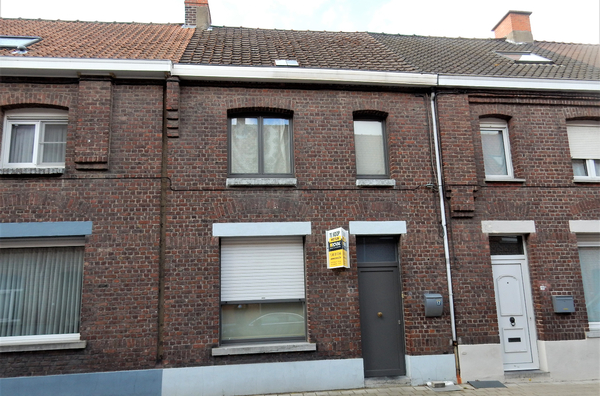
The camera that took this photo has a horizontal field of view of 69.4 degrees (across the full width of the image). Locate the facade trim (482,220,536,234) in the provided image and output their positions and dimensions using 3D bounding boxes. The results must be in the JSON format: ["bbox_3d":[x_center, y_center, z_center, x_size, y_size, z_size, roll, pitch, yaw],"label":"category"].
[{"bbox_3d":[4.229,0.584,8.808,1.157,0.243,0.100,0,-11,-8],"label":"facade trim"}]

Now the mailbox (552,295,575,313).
[{"bbox_3d":[5.208,2.096,8.555,0.365,0.304,0.120,0,-11,-8],"label":"mailbox"}]

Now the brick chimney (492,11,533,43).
[{"bbox_3d":[6.554,-4.977,13.325,0.730,1.040,0.970,0,-11,-8],"label":"brick chimney"}]

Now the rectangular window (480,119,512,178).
[{"bbox_3d":[4.151,-1.060,9.309,0.740,1.345,0.100,0,-11,-8],"label":"rectangular window"}]

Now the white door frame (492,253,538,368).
[{"bbox_3d":[4.264,2.271,8.731,0.892,2.296,0.090,0,-11,-8],"label":"white door frame"}]

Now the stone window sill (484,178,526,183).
[{"bbox_3d":[4.208,-0.350,9.005,0.891,0.065,0.220,0,-11,-8],"label":"stone window sill"}]

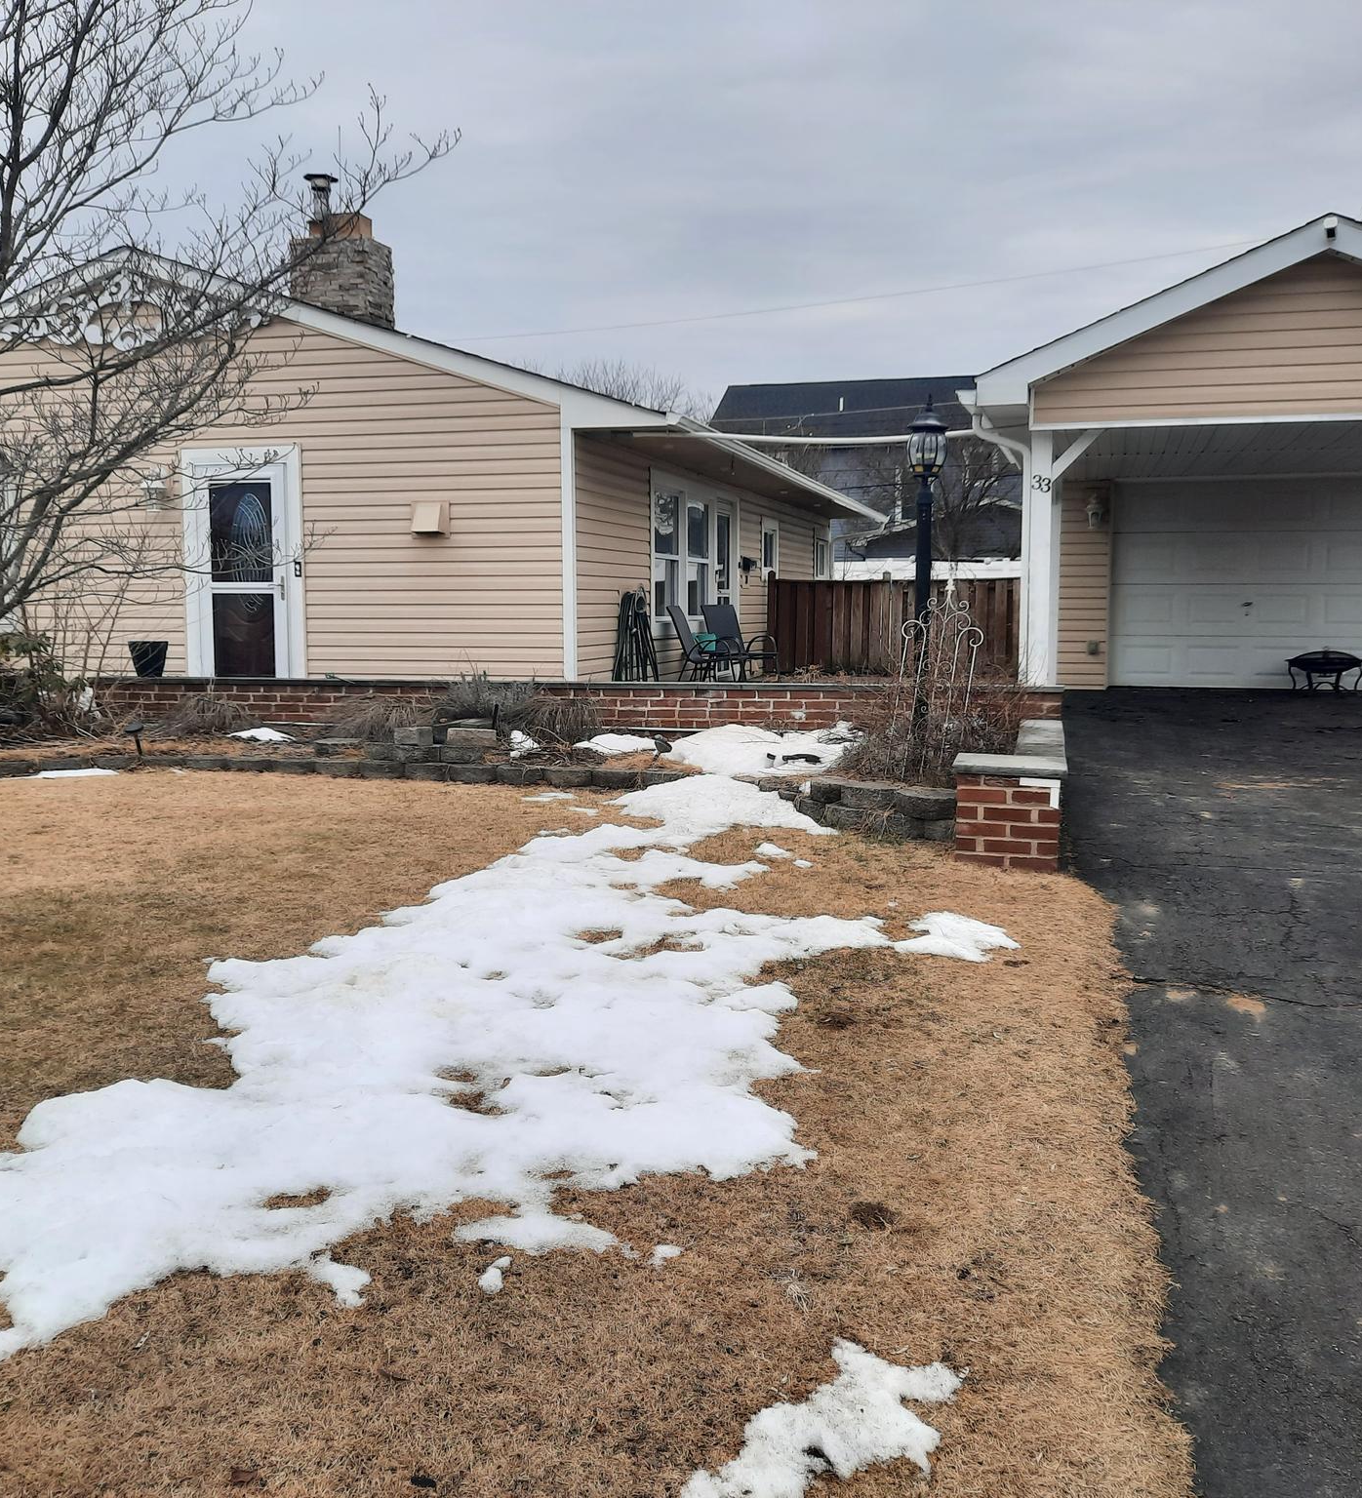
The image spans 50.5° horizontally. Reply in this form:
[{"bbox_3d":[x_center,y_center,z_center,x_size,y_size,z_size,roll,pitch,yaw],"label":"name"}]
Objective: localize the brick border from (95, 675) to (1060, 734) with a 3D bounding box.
[{"bbox_3d":[-0.946,-0.310,9.824,6.850,0.340,0.300,1,6,14],"label":"brick border"}]

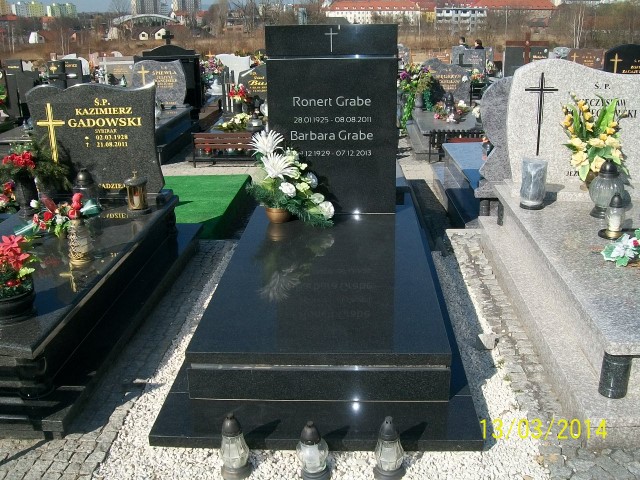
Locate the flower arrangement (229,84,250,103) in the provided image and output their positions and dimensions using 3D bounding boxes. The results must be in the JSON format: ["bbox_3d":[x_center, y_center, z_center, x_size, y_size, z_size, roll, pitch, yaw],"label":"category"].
[{"bbox_3d":[-1.065,-1.915,8.700,0.250,0.230,0.220,0,19,3],"label":"flower arrangement"}]

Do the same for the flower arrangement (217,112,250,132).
[{"bbox_3d":[-0.989,-1.359,7.700,0.360,0.180,0.300,0,19,3],"label":"flower arrangement"}]

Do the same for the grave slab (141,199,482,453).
[{"bbox_3d":[0.044,0.205,3.320,1.142,0.238,2.320,0,20,3],"label":"grave slab"}]

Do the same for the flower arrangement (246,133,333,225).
[{"bbox_3d":[-0.167,-0.338,3.653,0.480,0.480,0.330,0,18,3],"label":"flower arrangement"}]

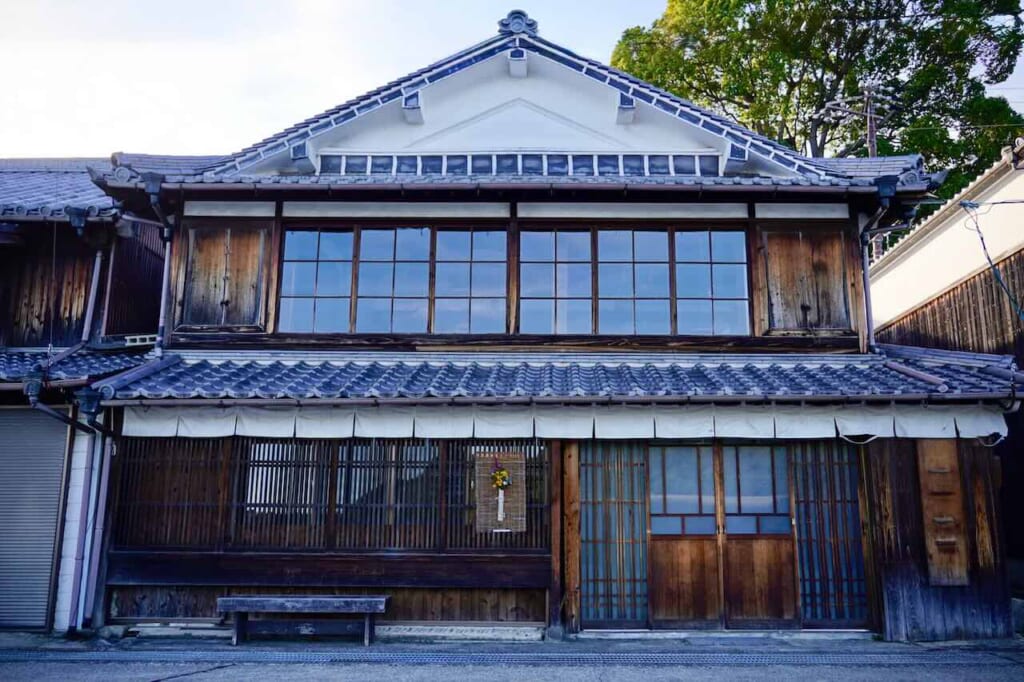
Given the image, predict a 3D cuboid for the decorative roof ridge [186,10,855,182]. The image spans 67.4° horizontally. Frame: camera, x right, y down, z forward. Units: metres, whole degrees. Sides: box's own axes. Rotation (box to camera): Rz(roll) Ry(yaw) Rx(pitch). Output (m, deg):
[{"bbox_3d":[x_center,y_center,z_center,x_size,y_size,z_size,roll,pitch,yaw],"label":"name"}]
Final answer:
[{"bbox_3d":[0.107,-2.954,9.774,8.003,2.275,0.850,0,-11,0],"label":"decorative roof ridge"}]

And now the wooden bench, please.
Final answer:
[{"bbox_3d":[-1.941,2.609,7.189,1.555,0.418,0.300,0,-11,0],"label":"wooden bench"}]

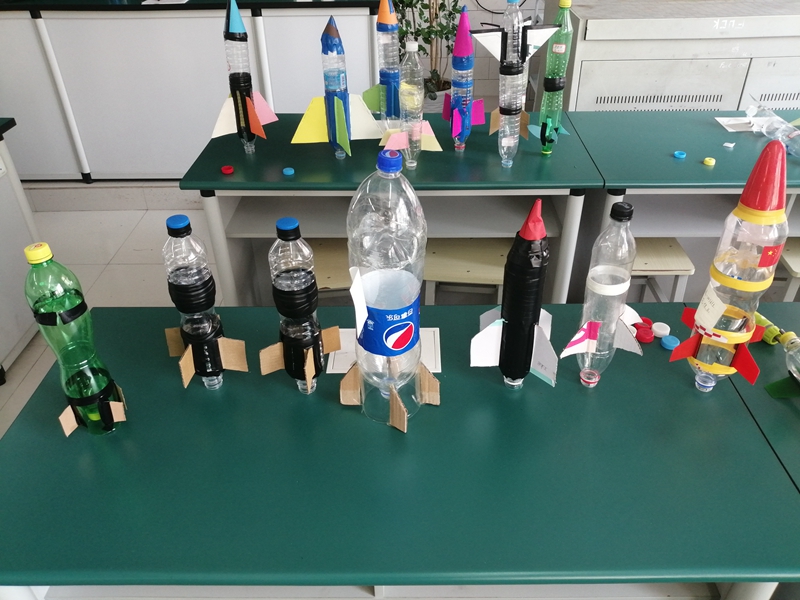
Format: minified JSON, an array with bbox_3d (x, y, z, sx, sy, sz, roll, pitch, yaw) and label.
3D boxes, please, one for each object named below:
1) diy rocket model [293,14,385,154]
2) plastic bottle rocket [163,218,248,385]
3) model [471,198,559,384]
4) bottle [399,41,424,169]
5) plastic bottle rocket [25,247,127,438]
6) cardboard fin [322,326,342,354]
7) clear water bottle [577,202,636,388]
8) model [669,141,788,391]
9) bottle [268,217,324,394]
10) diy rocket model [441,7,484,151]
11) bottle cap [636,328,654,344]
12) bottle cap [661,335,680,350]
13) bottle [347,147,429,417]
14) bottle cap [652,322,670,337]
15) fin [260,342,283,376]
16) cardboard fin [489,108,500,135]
[{"bbox_3d":[-0.175,-0.573,1.653,0.235,0.373,0.220,-5,34,-7],"label":"diy rocket model"},{"bbox_3d":[-0.326,0.016,0.967,0.140,0.327,0.140,11,36,12],"label":"plastic bottle rocket"},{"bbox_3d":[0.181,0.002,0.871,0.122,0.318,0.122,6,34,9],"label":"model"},{"bbox_3d":[0.033,-0.510,1.601,0.066,0.327,0.066,0,34,0],"label":"bottle"},{"bbox_3d":[-0.487,0.067,0.897,0.100,0.332,0.095,-13,37,-20],"label":"plastic bottle rocket"},{"bbox_3d":[-0.116,0.068,1.016,0.040,0.054,0.005,-14,38,-18],"label":"cardboard fin"},{"bbox_3d":[0.298,0.007,0.873,0.065,0.308,0.065,-1,34,1],"label":"clear water bottle"},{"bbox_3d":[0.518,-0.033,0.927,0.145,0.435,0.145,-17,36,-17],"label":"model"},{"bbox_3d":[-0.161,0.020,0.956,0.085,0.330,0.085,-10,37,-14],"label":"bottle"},{"bbox_3d":[0.176,-0.611,1.693,0.120,0.392,0.120,8,35,12],"label":"diy rocket model"},{"bbox_3d":[0.467,0.069,1.143,0.033,0.014,0.033,0,36,1],"label":"bottle cap"},{"bbox_3d":[0.508,0.080,1.127,0.033,0.014,0.033,0,36,1],"label":"bottle cap"},{"bbox_3d":[-0.015,0.003,0.871,0.110,0.454,0.110,1,36,-1],"label":"bottle"},{"bbox_3d":[0.458,0.051,1.049,0.031,0.013,0.031,0,34,0],"label":"bottle cap"},{"bbox_3d":[-0.186,0.086,0.877,0.038,0.047,0.005,-18,38,-24],"label":"fin"},{"bbox_3d":[0.256,-0.481,1.619,0.034,0.066,0.005,-3,34,-5],"label":"cardboard fin"}]

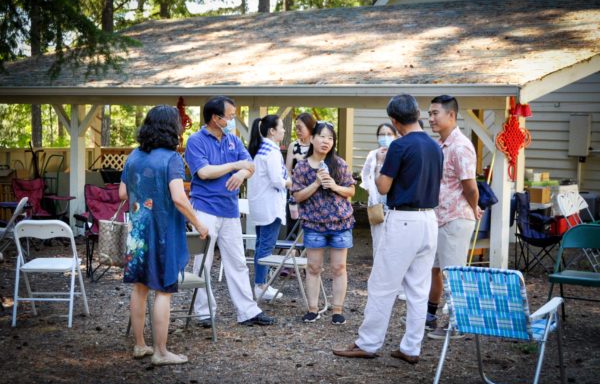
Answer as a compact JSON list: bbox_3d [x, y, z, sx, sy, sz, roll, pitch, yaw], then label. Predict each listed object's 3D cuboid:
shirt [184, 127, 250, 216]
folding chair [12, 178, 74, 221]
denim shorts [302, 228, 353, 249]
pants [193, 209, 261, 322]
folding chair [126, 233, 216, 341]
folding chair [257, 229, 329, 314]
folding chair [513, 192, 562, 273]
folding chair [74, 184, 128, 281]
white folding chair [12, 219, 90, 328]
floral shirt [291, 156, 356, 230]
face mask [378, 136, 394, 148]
[{"bbox_3d":[-0.595,-0.142,7.670,0.500,0.690,0.320,-2,5,-25],"label":"shirt"},{"bbox_3d":[-2.880,0.250,11.800,0.780,0.880,0.600,-3,6,-38],"label":"folding chair"},{"bbox_3d":[0.220,0.329,8.320,0.370,0.250,0.260,1,4,5],"label":"denim shorts"},{"bbox_3d":[-0.535,0.530,7.720,0.480,0.890,0.360,-2,5,-25],"label":"pants"},{"bbox_3d":[-0.910,0.659,7.495,0.470,0.760,0.520,-2,5,-33],"label":"folding chair"},{"bbox_3d":[-0.080,0.565,8.510,0.500,0.770,0.460,2,5,19],"label":"folding chair"},{"bbox_3d":[2.524,0.404,11.041,0.520,0.820,0.600,2,5,20],"label":"folding chair"},{"bbox_3d":[-1.780,0.360,9.930,0.800,0.900,0.600,-1,5,-18],"label":"folding chair"},{"bbox_3d":[-1.894,0.592,8.002,0.455,0.785,0.490,1,4,5],"label":"white folding chair"},{"bbox_3d":[0.185,0.020,8.266,0.480,0.580,0.320,2,5,11],"label":"floral shirt"},{"bbox_3d":[0.767,-0.437,9.273,0.145,0.105,0.080,1,4,5],"label":"face mask"}]

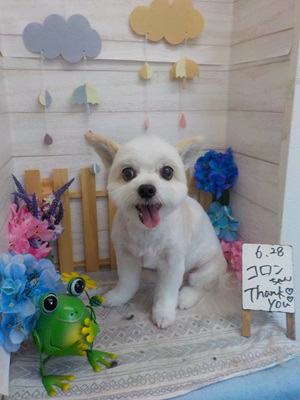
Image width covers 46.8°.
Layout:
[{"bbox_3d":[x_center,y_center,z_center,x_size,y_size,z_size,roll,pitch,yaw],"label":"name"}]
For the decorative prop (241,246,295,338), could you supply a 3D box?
[{"bbox_3d":[0.230,0.175,0.683,0.101,0.168,0.086,1,15,6],"label":"decorative prop"}]

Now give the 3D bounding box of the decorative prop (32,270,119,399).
[{"bbox_3d":[-0.135,0.205,0.585,0.133,0.161,0.125,-14,20,-42],"label":"decorative prop"}]

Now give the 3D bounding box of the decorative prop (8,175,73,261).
[{"bbox_3d":[-0.228,0.038,0.731,0.133,0.185,0.116,-4,16,-16],"label":"decorative prop"}]

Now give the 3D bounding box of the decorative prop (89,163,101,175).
[{"bbox_3d":[-0.138,-0.079,0.869,0.028,0.031,0.021,-1,15,-6],"label":"decorative prop"}]

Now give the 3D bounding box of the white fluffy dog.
[{"bbox_3d":[0.037,0.045,0.760,0.224,0.381,0.292,7,16,24],"label":"white fluffy dog"}]

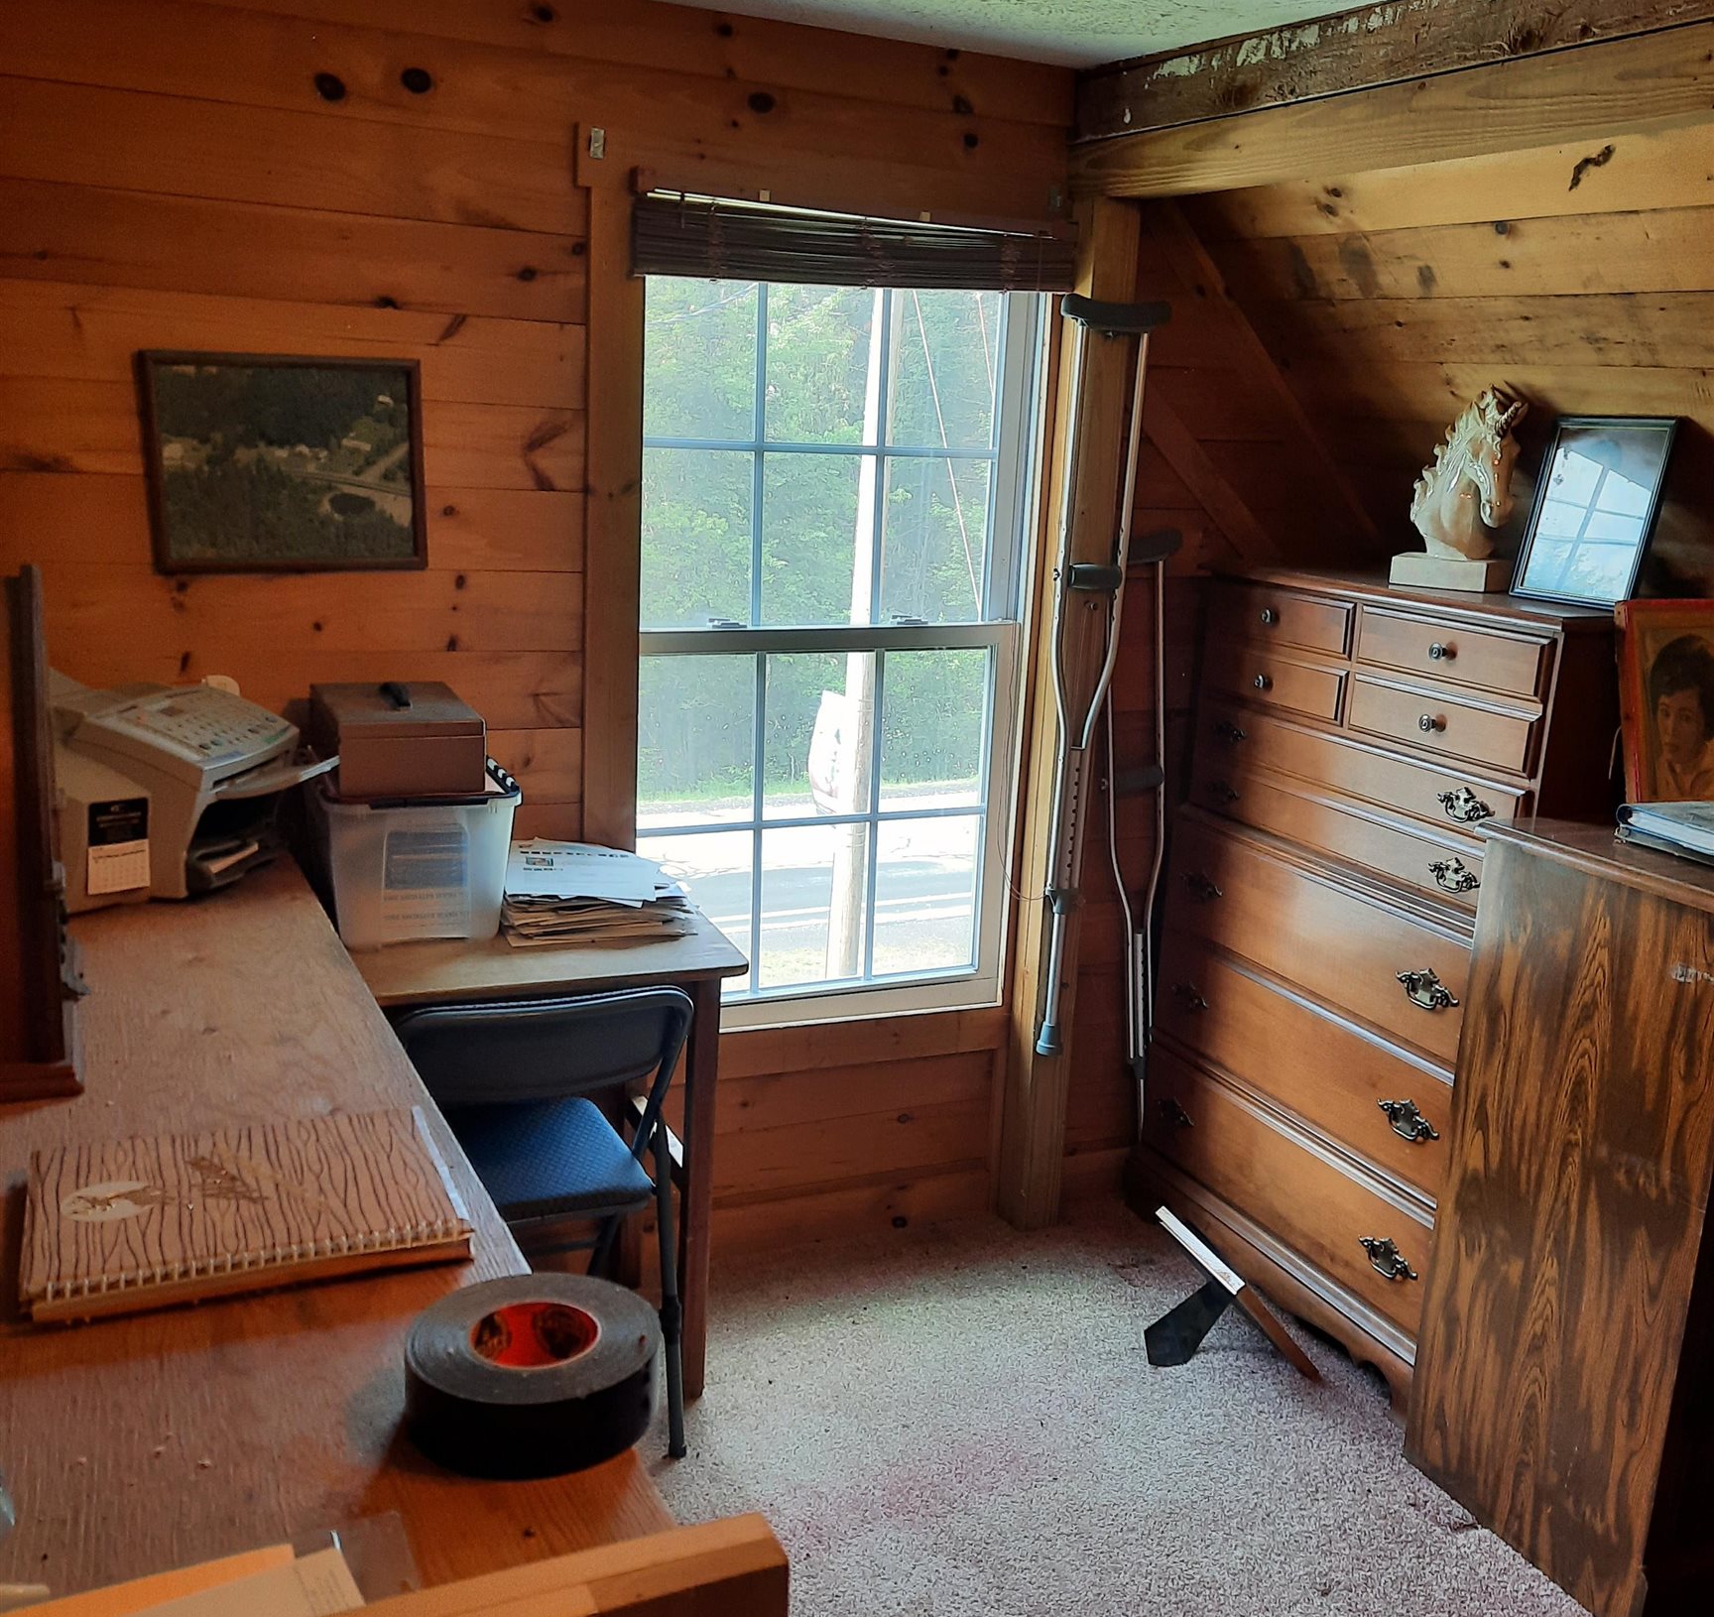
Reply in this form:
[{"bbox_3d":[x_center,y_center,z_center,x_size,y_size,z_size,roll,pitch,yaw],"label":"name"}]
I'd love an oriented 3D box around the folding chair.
[{"bbox_3d":[-0.548,0.591,2.587,0.455,0.755,0.500,-3,14,-25],"label":"folding chair"}]

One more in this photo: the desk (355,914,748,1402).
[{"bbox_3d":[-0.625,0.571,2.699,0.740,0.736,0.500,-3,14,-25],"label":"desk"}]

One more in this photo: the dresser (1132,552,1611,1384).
[{"bbox_3d":[1.012,0.269,3.057,0.480,1.328,0.865,-3,14,-25],"label":"dresser"}]

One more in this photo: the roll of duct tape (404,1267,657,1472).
[{"bbox_3d":[-0.198,0.346,1.016,0.152,0.048,0.152,3,13,-1],"label":"roll of duct tape"}]

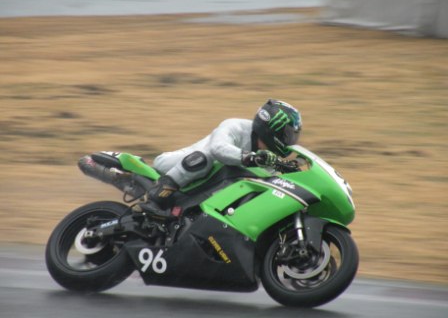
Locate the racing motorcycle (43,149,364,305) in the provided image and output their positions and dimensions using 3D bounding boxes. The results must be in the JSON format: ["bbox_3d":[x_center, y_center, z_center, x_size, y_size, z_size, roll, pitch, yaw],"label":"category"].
[{"bbox_3d":[-0.075,0.370,24.243,2.020,1.130,0.680,3,-33,24],"label":"racing motorcycle"}]

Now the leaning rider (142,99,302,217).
[{"bbox_3d":[-0.018,0.079,24.463,0.990,1.080,0.780,3,-33,24],"label":"leaning rider"}]

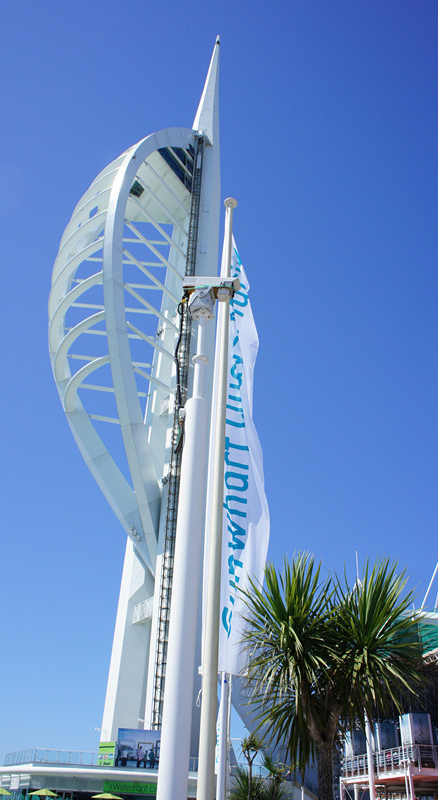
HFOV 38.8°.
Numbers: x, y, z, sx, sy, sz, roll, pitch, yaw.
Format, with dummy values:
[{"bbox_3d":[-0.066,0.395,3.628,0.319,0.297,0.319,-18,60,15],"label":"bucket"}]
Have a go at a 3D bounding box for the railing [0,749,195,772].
[{"bbox_3d":[-12.807,38.613,66.345,21.500,1.150,10.500,6,-33,-4],"label":"railing"}]

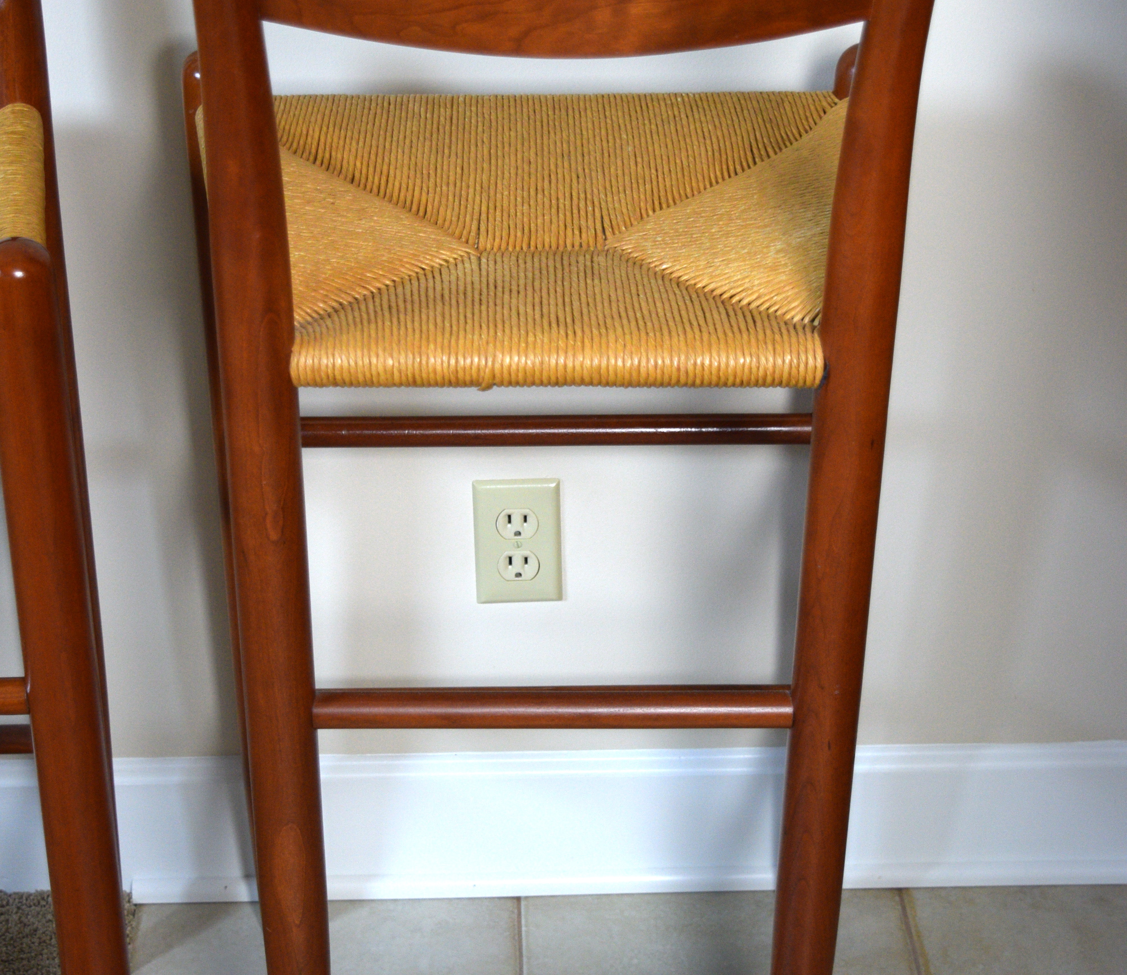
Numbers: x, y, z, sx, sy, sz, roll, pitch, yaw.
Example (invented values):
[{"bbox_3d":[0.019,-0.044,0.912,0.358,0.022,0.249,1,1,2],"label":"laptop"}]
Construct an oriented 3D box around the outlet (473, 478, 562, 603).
[{"bbox_3d":[-0.036,0.046,1.984,0.070,0.114,0.007,-1,28,-1],"label":"outlet"}]

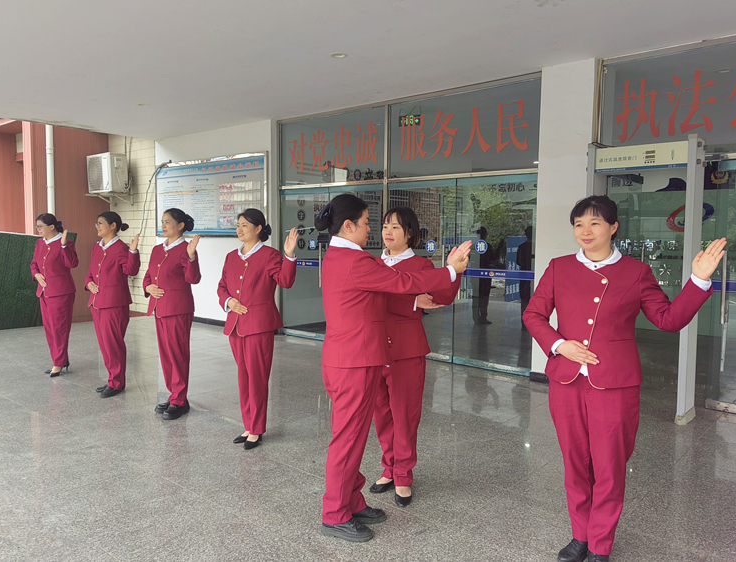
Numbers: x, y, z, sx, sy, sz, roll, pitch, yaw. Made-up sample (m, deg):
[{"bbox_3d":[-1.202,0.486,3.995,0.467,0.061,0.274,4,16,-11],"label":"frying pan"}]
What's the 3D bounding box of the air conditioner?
[{"bbox_3d":[-4.803,-1.970,10.815,0.858,0.673,0.323,4,5,39],"label":"air conditioner"}]

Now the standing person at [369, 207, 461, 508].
[{"bbox_3d":[0.204,0.394,3.093,0.640,1.580,0.430,3,4,28],"label":"standing person"}]

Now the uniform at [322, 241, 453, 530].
[{"bbox_3d":[0.076,0.490,2.779,0.660,1.330,0.460,1,4,12],"label":"uniform"}]

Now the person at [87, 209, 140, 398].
[{"bbox_3d":[-2.325,0.204,5.210,0.600,1.630,0.380,3,5,35],"label":"person"}]

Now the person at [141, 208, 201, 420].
[{"bbox_3d":[-1.551,0.253,4.585,0.600,1.630,0.380,3,5,37],"label":"person"}]

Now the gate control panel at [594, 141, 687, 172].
[{"bbox_3d":[2.218,-0.982,4.722,0.683,0.201,0.180,4,5,39],"label":"gate control panel"}]

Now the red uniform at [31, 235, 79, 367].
[{"bbox_3d":[-3.245,0.220,6.048,0.580,1.350,0.350,2,4,26],"label":"red uniform"}]

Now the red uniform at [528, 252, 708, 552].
[{"bbox_3d":[1.032,0.547,2.493,0.770,1.310,0.350,3,5,32],"label":"red uniform"}]

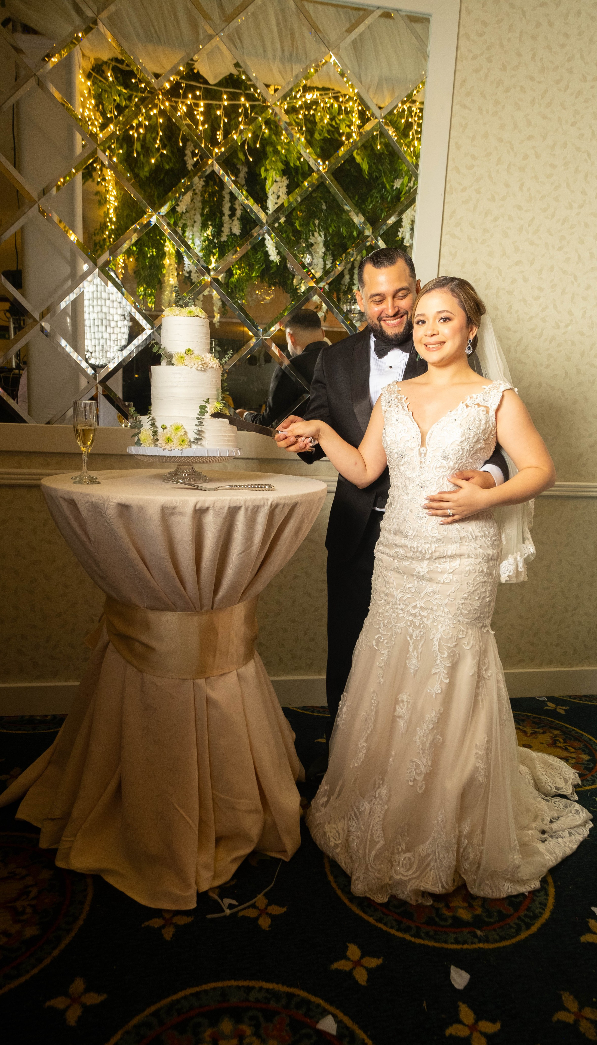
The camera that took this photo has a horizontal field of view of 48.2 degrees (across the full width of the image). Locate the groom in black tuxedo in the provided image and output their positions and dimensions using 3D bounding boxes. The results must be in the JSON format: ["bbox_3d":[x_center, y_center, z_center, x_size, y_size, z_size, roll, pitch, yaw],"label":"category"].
[{"bbox_3d":[0.289,0.066,2.042,0.608,1.754,0.588,7,11,24],"label":"groom in black tuxedo"}]

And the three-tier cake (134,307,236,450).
[{"bbox_3d":[-0.333,-0.421,1.968,0.309,0.416,0.304,1,11,-10],"label":"three-tier cake"}]

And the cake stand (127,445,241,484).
[{"bbox_3d":[-0.342,-0.177,2.013,0.343,0.098,0.343,1,11,-10],"label":"cake stand"}]

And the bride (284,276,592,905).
[{"bbox_3d":[0.484,0.143,1.975,0.862,1.642,0.862,7,12,26],"label":"bride"}]

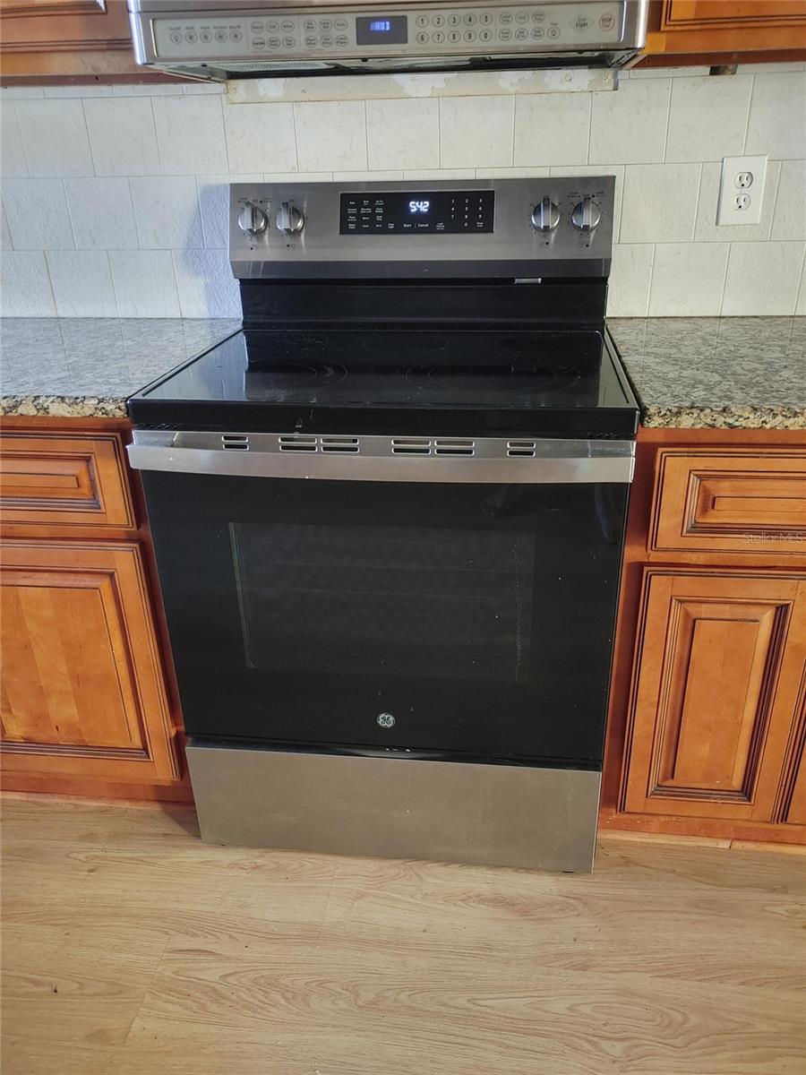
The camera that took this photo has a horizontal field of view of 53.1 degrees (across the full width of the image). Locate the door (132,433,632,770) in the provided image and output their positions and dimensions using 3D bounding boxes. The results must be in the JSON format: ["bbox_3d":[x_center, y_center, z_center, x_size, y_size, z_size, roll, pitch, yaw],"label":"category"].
[{"bbox_3d":[-0.036,0.118,1.322,0.757,0.591,0.075,2,25,7],"label":"door"}]

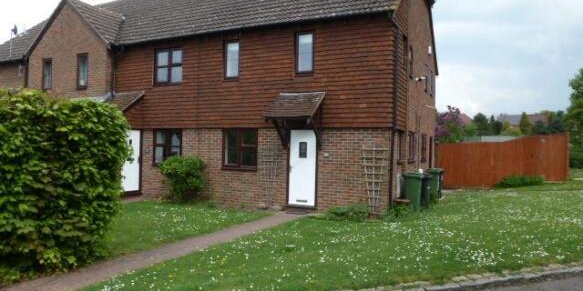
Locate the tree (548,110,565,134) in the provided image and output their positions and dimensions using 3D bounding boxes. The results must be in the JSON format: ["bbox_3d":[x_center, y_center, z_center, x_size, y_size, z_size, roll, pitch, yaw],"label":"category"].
[{"bbox_3d":[32.710,-0.933,49.966,2.100,6.797,2.100,1,-1,0],"label":"tree"}]

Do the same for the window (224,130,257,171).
[{"bbox_3d":[-1.436,0.121,11.357,1.180,1.160,0.100,1,-1,26],"label":"window"}]

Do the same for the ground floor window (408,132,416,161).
[{"bbox_3d":[3.550,0.073,11.970,0.100,0.880,1.180,1,-1,26],"label":"ground floor window"}]

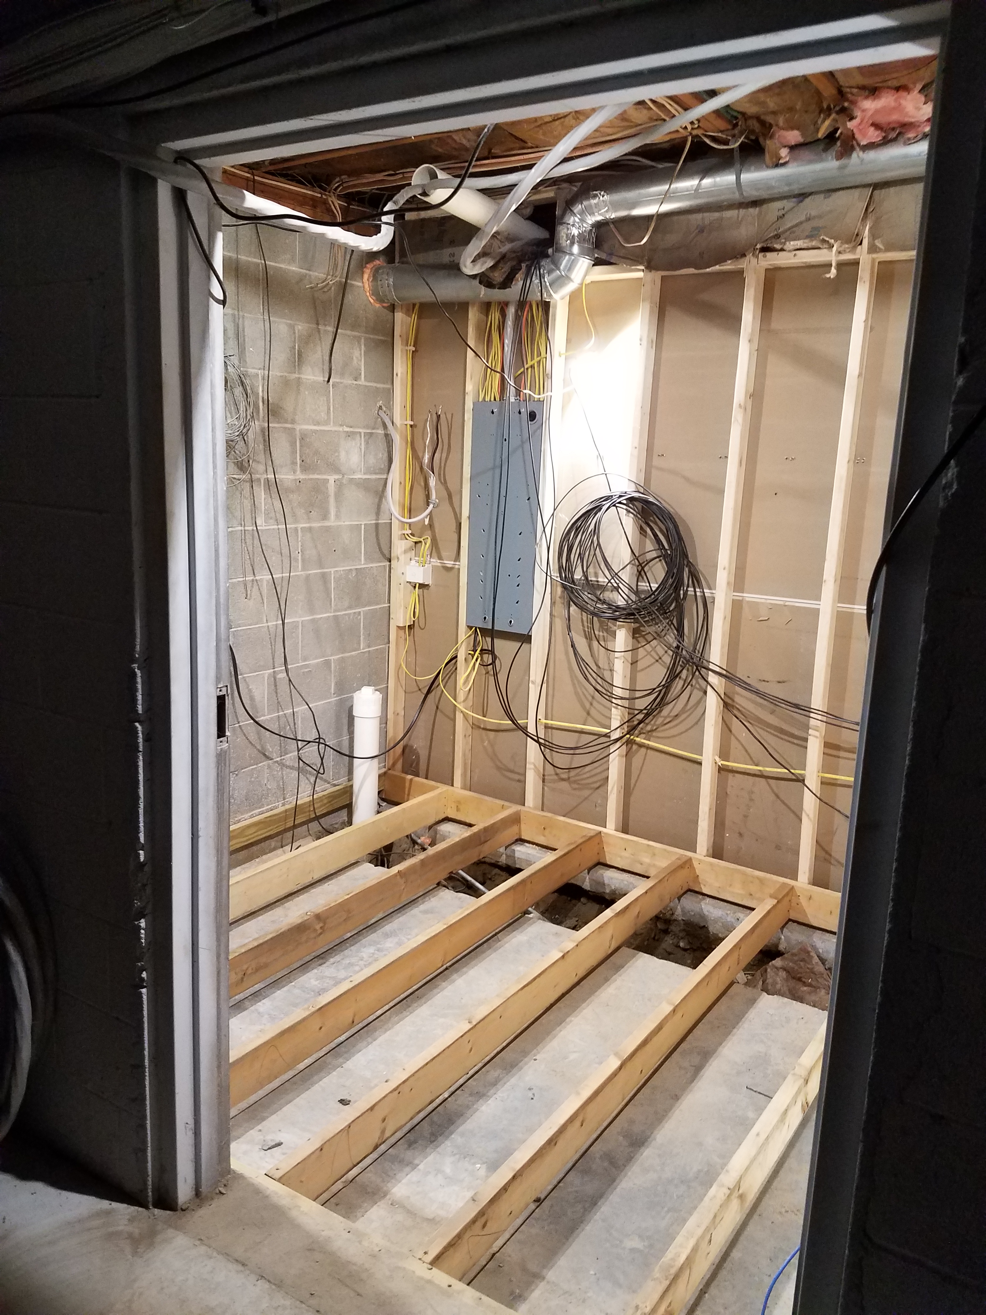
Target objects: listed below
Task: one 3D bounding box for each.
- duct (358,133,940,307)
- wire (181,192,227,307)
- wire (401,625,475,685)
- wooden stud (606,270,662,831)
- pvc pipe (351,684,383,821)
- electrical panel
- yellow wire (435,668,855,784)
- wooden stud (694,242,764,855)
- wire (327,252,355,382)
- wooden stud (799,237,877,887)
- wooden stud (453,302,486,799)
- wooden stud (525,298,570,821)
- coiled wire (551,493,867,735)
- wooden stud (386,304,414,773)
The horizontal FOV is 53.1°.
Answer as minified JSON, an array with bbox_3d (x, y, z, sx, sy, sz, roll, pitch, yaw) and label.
[{"bbox_3d":[0.427,-1.563,3.613,2.376,0.446,0.287,10,14,36],"label":"duct"},{"bbox_3d":[-0.492,-0.708,1.708,0.050,0.175,0.090,10,14,33],"label":"wire"},{"bbox_3d":[-0.255,-0.012,4.543,0.430,0.295,0.090,10,14,33],"label":"wire"},{"bbox_3d":[0.564,-0.349,3.998,0.039,2.285,0.086,10,15,33],"label":"wooden stud"},{"bbox_3d":[-0.588,0.456,4.550,0.128,0.655,0.128,2,12,0],"label":"pvc pipe"},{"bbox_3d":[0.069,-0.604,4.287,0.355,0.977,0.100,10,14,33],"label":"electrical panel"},{"bbox_3d":[0.533,0.264,4.075,1.880,0.205,0.100,10,14,33],"label":"yellow wire"},{"bbox_3d":[0.899,-0.309,3.762,0.040,2.280,0.085,10,14,33],"label":"wooden stud"},{"bbox_3d":[-0.625,-1.393,4.057,0.160,0.510,0.045,10,14,33],"label":"wire"},{"bbox_3d":[1.227,-0.246,3.554,0.039,2.320,0.086,10,15,33],"label":"wooden stud"},{"bbox_3d":[-0.099,-0.462,4.439,0.039,2.270,0.086,10,15,33],"label":"wooden stud"},{"bbox_3d":[0.228,-0.403,4.222,0.039,2.270,0.086,10,15,33],"label":"wooden stud"},{"bbox_3d":[0.773,-0.122,3.718,1.250,0.995,0.200,10,15,33],"label":"coiled wire"},{"bbox_3d":[-0.440,-0.523,4.666,0.039,2.270,0.086,10,15,33],"label":"wooden stud"}]

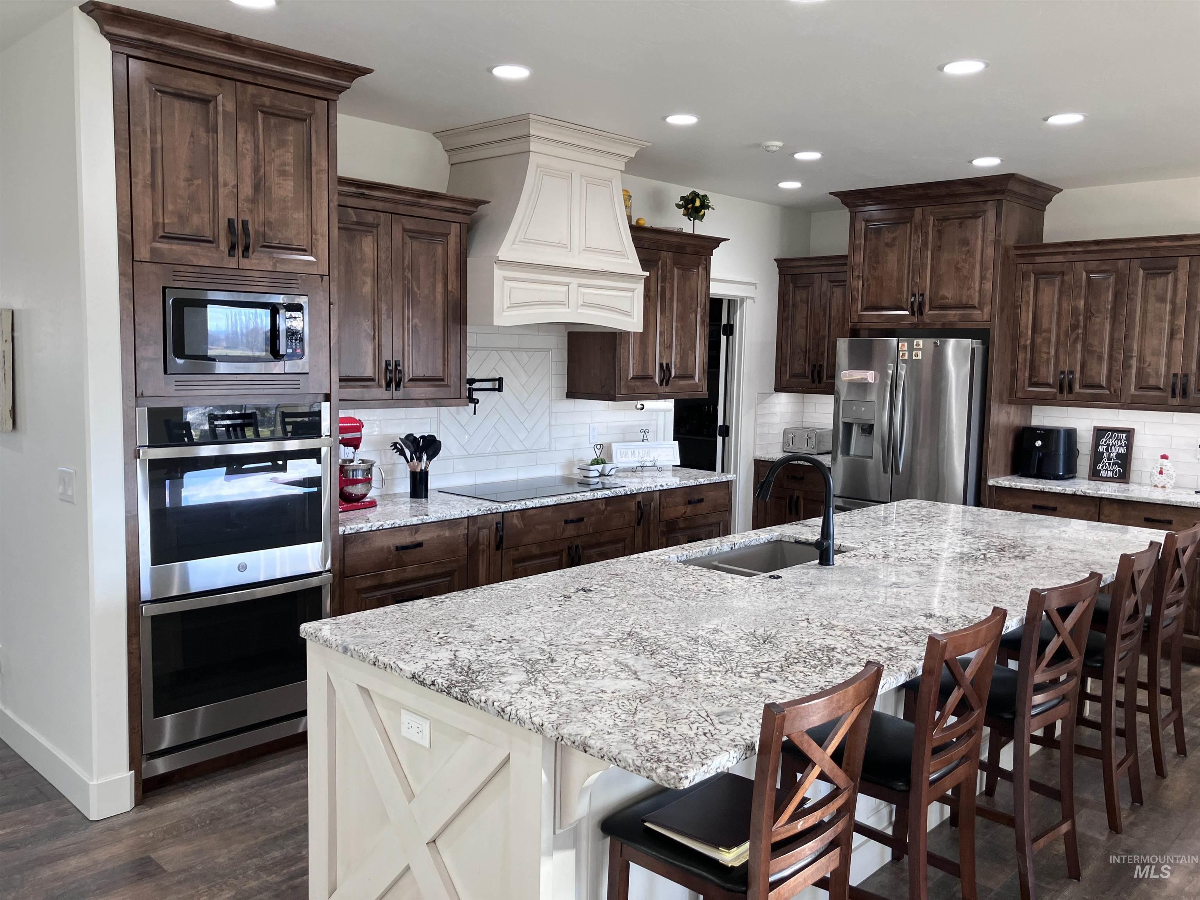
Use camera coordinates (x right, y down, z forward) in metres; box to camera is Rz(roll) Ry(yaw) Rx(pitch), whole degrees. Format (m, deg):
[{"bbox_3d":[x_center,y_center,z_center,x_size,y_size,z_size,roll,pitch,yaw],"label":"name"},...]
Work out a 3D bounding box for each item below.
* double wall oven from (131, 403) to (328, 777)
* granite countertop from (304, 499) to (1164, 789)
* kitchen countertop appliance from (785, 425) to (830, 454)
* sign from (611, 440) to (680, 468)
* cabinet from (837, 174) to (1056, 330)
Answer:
[{"bbox_3d":[-1.549,0.478,3.891,0.600,1.342,0.764,6,8,44],"label":"double wall oven"},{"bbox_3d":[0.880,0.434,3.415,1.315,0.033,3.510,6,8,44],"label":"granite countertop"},{"bbox_3d":[1.620,-0.071,7.540,0.292,0.194,0.277,6,7,43],"label":"kitchen countertop appliance"},{"bbox_3d":[0.295,0.030,6.180,0.466,0.155,0.022,-1,-8,-24],"label":"sign"},{"bbox_3d":[2.273,-1.255,6.477,1.227,0.905,0.815,6,7,43],"label":"cabinet"}]

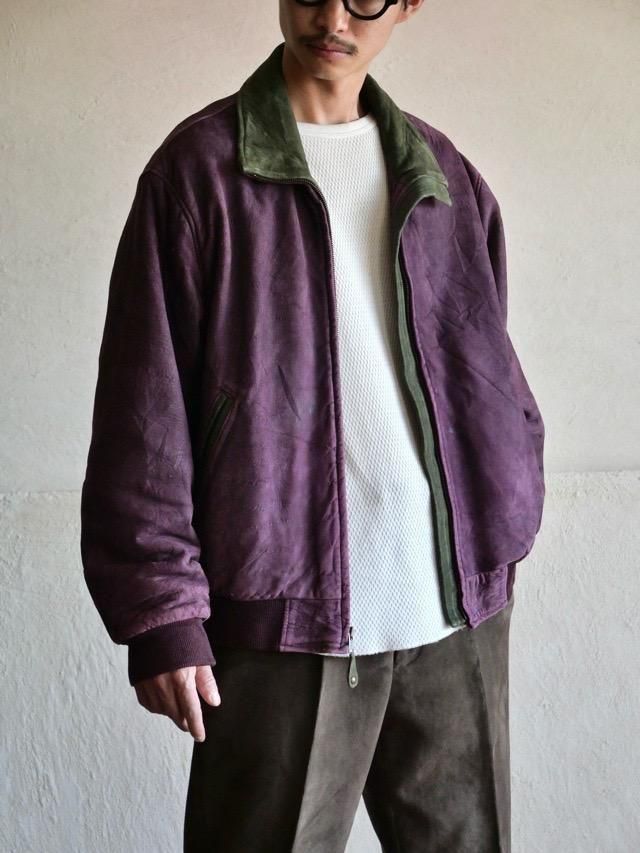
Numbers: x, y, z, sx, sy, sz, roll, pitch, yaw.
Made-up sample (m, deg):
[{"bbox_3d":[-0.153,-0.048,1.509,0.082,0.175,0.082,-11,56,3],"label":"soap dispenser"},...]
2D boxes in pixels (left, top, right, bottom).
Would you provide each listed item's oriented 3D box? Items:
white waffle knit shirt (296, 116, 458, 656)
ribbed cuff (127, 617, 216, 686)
[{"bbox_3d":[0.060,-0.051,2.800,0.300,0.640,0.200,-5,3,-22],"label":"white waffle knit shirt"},{"bbox_3d":[-0.171,0.259,2.720,0.096,0.058,0.080,-11,-15,-11],"label":"ribbed cuff"}]

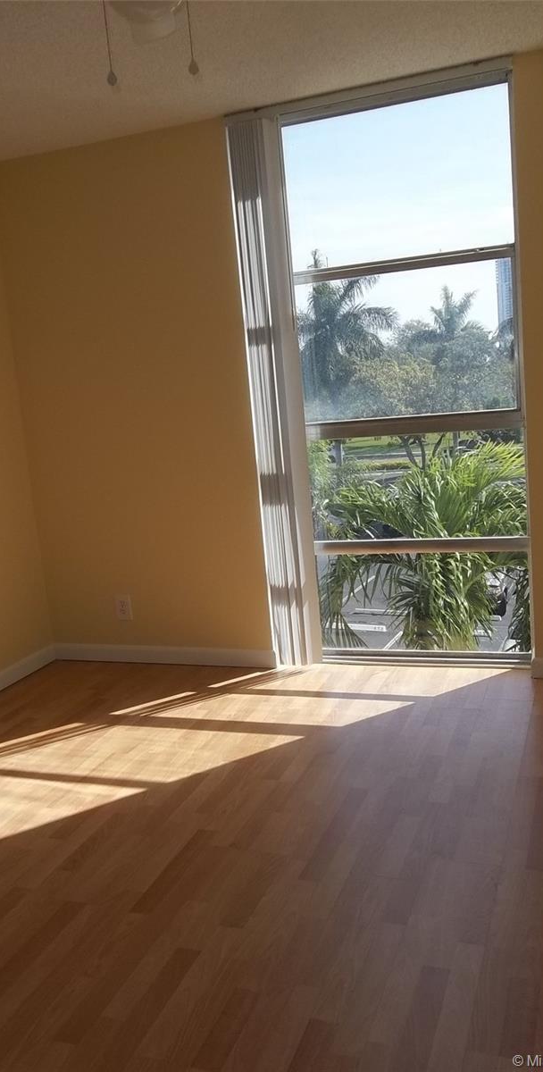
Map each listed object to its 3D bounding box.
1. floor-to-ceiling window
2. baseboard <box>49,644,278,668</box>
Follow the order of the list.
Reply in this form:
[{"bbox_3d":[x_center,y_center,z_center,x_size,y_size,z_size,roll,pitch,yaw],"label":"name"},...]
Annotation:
[{"bbox_3d":[0.589,-0.615,3.624,0.977,2.425,0.095,-1,10,20],"label":"floor-to-ceiling window"},{"bbox_3d":[-0.561,0.594,4.163,1.228,0.087,0.018,-1,10,20],"label":"baseboard"}]

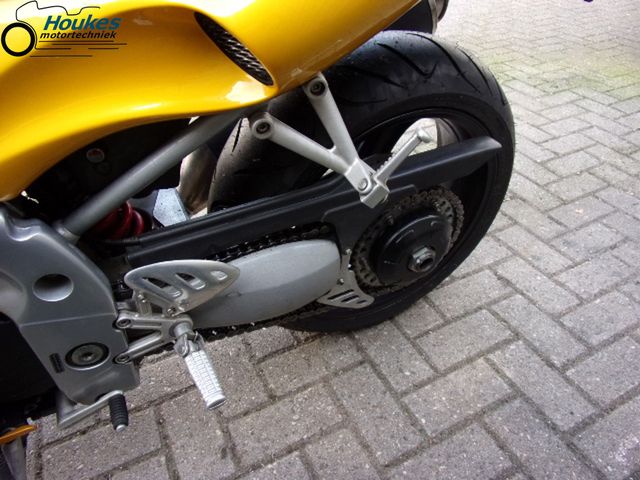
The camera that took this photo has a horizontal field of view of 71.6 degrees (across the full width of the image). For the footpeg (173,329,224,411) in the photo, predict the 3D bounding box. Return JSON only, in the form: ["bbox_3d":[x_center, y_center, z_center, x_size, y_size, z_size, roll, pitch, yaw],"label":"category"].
[{"bbox_3d":[-0.154,0.164,0.576,0.035,0.028,0.116,-20,46,-19],"label":"footpeg"}]

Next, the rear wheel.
[{"bbox_3d":[0.097,-0.070,0.879,0.630,0.630,0.186,-20,46,-19],"label":"rear wheel"}]

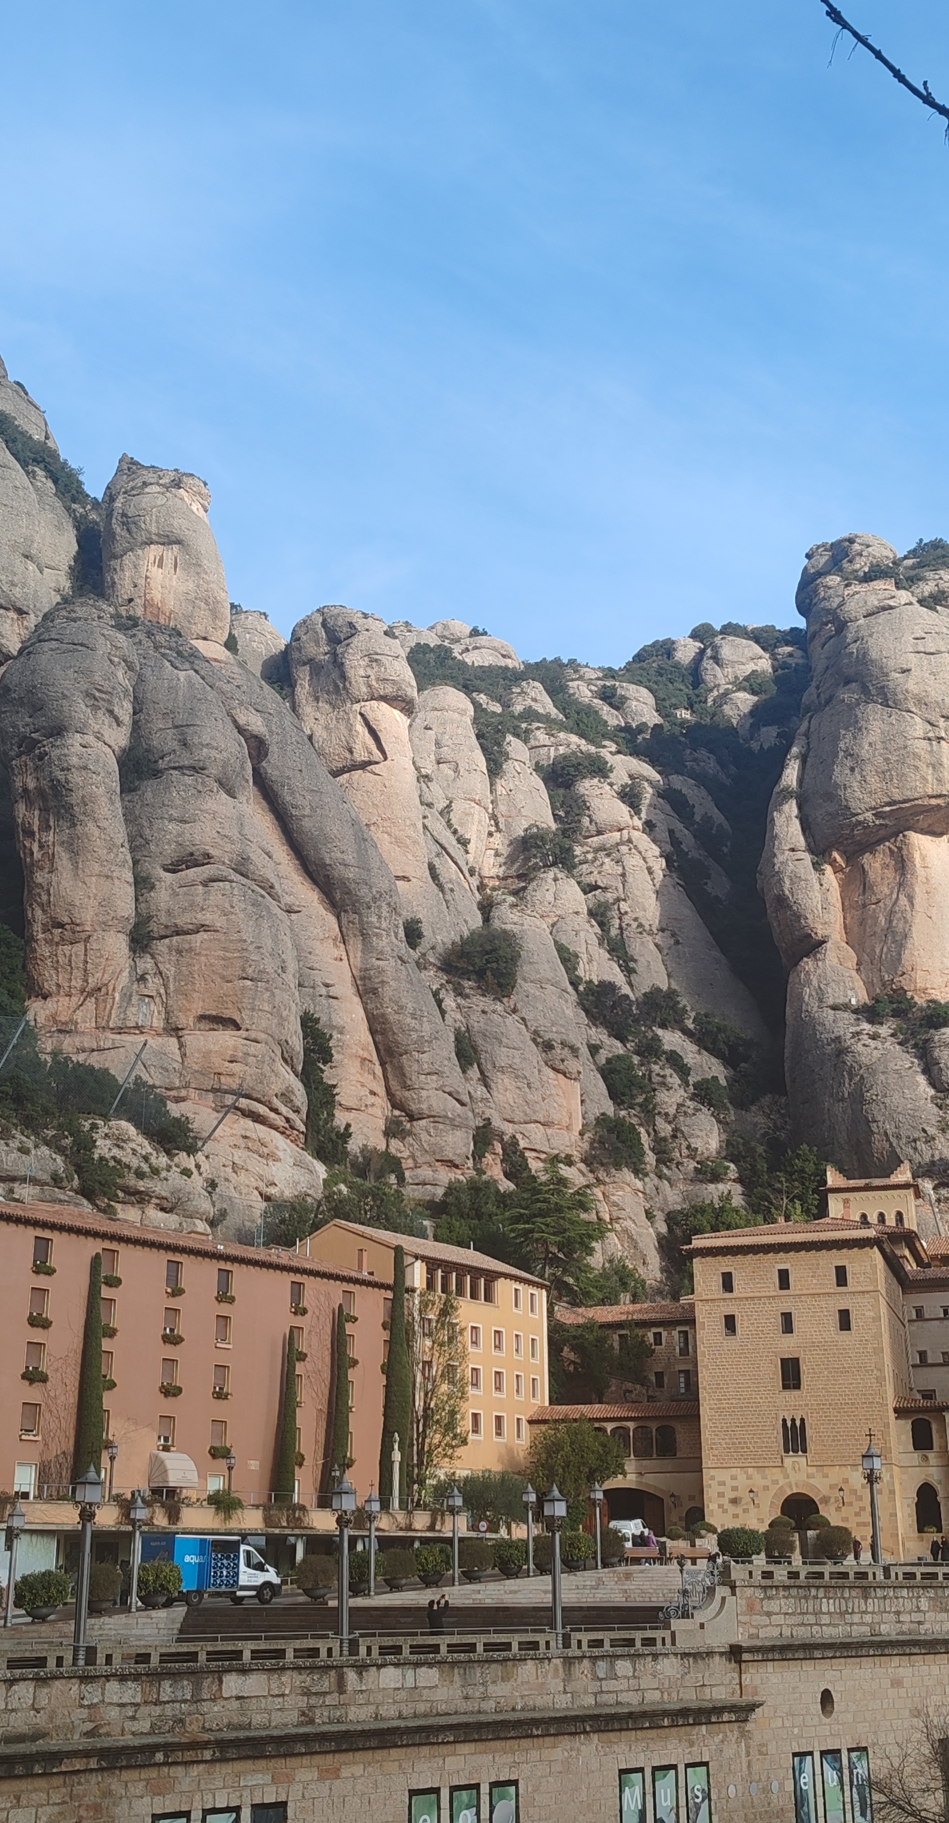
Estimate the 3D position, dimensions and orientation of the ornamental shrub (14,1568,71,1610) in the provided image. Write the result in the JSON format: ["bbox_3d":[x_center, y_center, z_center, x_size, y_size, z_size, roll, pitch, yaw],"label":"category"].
[{"bbox_3d":[-14.776,23.238,64.988,1.888,1.287,1.888,4,-20,-11],"label":"ornamental shrub"}]

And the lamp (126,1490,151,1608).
[{"bbox_3d":[-12.153,22.968,68.268,0.500,4.310,0.500,-15,-24,35],"label":"lamp"}]

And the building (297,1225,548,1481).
[{"bbox_3d":[-4.324,33.804,138.347,13.000,20.361,17.305,-15,-24,34],"label":"building"}]

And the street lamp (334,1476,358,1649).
[{"bbox_3d":[-3.186,16.112,46.781,0.520,4.200,0.520,17,-27,-40],"label":"street lamp"}]

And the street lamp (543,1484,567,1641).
[{"bbox_3d":[2.227,17.466,50.669,0.500,4.150,0.500,-15,-24,35],"label":"street lamp"}]

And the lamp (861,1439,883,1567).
[{"bbox_3d":[12.659,18.804,59.638,0.500,4.000,0.500,17,-26,-40],"label":"lamp"}]

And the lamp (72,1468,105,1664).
[{"bbox_3d":[-8.632,14.551,42.153,0.500,4.150,0.500,-15,-24,35],"label":"lamp"}]

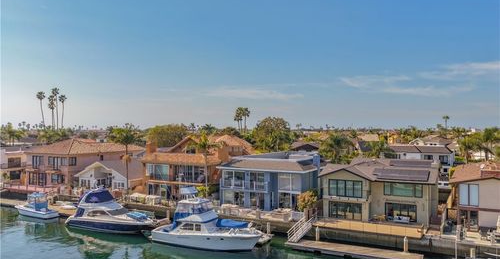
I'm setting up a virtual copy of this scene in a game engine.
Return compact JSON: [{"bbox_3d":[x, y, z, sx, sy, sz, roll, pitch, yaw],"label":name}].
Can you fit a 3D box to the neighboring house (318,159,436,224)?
[{"bbox_3d":[20.974,8.550,61.361,14.700,7.700,19.000,0,0,26],"label":"neighboring house"}]

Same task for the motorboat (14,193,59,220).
[{"bbox_3d":[-35.885,12.550,65.348,8.000,3.700,2.800,0,0,26],"label":"motorboat"}]

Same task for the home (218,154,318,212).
[{"bbox_3d":[4.317,7.500,60.096,13.100,7.000,16.000,0,0,24],"label":"home"}]

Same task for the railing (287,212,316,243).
[{"bbox_3d":[6.550,12.550,49.300,1.400,2.600,4.600,0,0,30],"label":"railing"}]

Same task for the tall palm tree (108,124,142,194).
[{"bbox_3d":[-21.605,5.063,68.000,5.500,11.875,5.500,0,0,0],"label":"tall palm tree"}]

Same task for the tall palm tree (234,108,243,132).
[{"bbox_3d":[-4.631,1.106,180.000,4.000,22.590,4.000,0,0,0],"label":"tall palm tree"}]

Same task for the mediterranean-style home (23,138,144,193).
[{"bbox_3d":[-35.496,6.700,85.928,13.200,8.600,20.000,0,0,28],"label":"mediterranean-style home"}]

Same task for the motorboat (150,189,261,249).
[{"bbox_3d":[-5.509,11.400,49.019,14.000,6.000,4.400,0,0,26],"label":"motorboat"}]

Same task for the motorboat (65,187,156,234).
[{"bbox_3d":[-17.622,10.200,50.469,13.400,5.200,4.200,0,0,24],"label":"motorboat"}]

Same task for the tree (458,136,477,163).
[{"bbox_3d":[58.889,6.310,105.000,5.000,9.379,5.000,0,0,0],"label":"tree"}]

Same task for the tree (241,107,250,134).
[{"bbox_3d":[-1.852,1.106,180.000,4.200,22.590,4.200,0,0,0],"label":"tree"}]

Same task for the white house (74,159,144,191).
[{"bbox_3d":[-28.075,9.600,86.511,13.200,5.600,12.500,0,0,26],"label":"white house"}]

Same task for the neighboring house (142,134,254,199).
[{"bbox_3d":[-8.671,7.000,76.515,15.400,10.800,17.000,0,0,26],"label":"neighboring house"}]

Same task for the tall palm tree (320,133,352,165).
[{"bbox_3d":[17.700,6.612,80.000,6.500,11.580,6.500,0,0,0],"label":"tall palm tree"}]

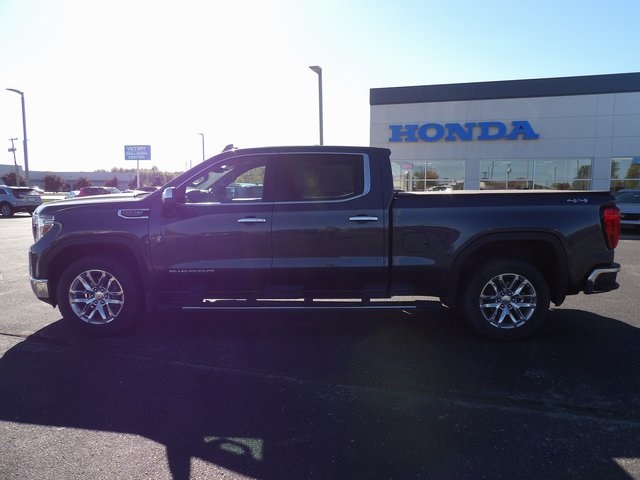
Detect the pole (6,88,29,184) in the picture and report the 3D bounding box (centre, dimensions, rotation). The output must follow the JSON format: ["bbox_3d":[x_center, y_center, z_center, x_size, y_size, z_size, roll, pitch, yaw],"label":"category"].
[{"bbox_3d":[-22.187,-6.670,32.705,1.150,8.500,0.280,-4,8,-25],"label":"pole"}]

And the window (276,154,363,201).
[{"bbox_3d":[0.004,-0.598,4.292,0.851,0.493,0.060,0,-13,1],"label":"window"}]

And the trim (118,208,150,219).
[{"bbox_3d":[-1.789,-0.253,4.281,0.304,0.096,0.030,0,7,3],"label":"trim"}]

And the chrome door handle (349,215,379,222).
[{"bbox_3d":[0.416,-0.198,4.163,0.270,0.048,0.045,0,7,3],"label":"chrome door handle"}]

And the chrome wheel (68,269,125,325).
[{"bbox_3d":[-2.198,0.560,4.477,0.545,0.545,0.200,0,7,3],"label":"chrome wheel"}]

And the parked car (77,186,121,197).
[{"bbox_3d":[-18.370,-3.725,38.000,4.450,1.630,1.820,1,7,5],"label":"parked car"}]

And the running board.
[{"bbox_3d":[-0.182,0.634,4.354,2.336,0.090,0.160,0,7,1],"label":"running board"}]

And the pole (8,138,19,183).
[{"bbox_3d":[-55.923,-13.386,81.488,1.550,10.300,0.400,-5,8,-33],"label":"pole"}]

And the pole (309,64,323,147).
[{"bbox_3d":[-0.195,-6.012,26.411,0.400,8.500,1.050,6,9,40],"label":"pole"}]

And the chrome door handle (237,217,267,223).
[{"bbox_3d":[-0.638,-0.183,4.192,0.268,0.045,0.050,0,7,1],"label":"chrome door handle"}]

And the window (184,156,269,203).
[{"bbox_3d":[-0.908,-0.590,4.308,0.818,0.477,0.060,0,-13,1],"label":"window"}]

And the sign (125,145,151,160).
[{"bbox_3d":[-20.942,-10.034,51.000,3.050,1.700,0.300,0,7,0],"label":"sign"}]

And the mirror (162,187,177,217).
[{"bbox_3d":[-1.401,-0.357,4.143,0.120,0.260,0.230,0,7,3],"label":"mirror"}]

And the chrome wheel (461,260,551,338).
[{"bbox_3d":[1.816,0.574,4.380,0.835,0.830,0.280,0,7,1],"label":"chrome wheel"}]

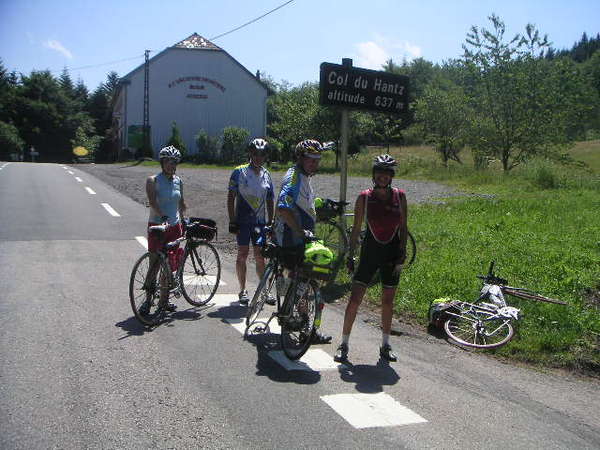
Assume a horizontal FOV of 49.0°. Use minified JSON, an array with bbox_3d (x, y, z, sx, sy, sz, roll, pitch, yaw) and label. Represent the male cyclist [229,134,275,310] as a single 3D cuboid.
[{"bbox_3d":[-0.518,-0.031,6.966,0.510,1.750,0.320,1,7,-10],"label":"male cyclist"}]

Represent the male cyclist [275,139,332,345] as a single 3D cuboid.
[{"bbox_3d":[0.051,0.144,5.692,0.460,1.740,0.470,5,7,24],"label":"male cyclist"}]

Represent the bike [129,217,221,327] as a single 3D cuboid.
[{"bbox_3d":[-1.161,0.411,6.413,0.460,0.960,1.670,7,8,22],"label":"bike"}]

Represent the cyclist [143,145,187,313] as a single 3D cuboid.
[{"bbox_3d":[-1.329,0.049,6.476,0.470,1.650,0.370,-2,8,-30],"label":"cyclist"}]

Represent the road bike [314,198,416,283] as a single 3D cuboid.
[{"bbox_3d":[0.853,0.134,9.283,1.670,0.970,0.460,1,10,-10],"label":"road bike"}]

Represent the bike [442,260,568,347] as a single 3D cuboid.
[{"bbox_3d":[2.060,0.830,6.870,1.640,0.480,0.960,-21,27,-32],"label":"bike"}]

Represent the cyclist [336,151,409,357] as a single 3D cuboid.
[{"bbox_3d":[0.555,0.269,5.206,0.560,1.640,0.350,2,7,2],"label":"cyclist"}]

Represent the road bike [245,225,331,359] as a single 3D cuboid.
[{"bbox_3d":[-0.146,0.534,5.663,0.460,0.980,1.670,12,2,-25],"label":"road bike"}]

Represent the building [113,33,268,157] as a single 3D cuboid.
[{"bbox_3d":[-10.953,-11.682,63.176,12.300,10.800,14.000,-1,7,-20],"label":"building"}]

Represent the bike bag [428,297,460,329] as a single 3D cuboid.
[{"bbox_3d":[1.430,0.863,6.520,0.290,0.200,0.200,-21,27,-32],"label":"bike bag"}]

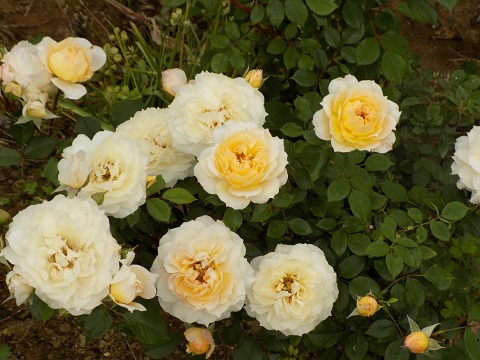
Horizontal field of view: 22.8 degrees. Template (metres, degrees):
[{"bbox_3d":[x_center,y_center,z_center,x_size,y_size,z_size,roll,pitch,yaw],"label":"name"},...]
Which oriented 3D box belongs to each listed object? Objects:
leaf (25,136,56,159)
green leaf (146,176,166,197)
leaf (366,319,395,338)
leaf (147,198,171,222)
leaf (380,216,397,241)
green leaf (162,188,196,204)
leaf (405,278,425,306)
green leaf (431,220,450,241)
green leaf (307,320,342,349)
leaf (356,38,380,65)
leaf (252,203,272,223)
[{"bbox_3d":[-0.228,-0.036,1.360,0.040,0.006,0.023,-27,70,-11],"label":"leaf"},{"bbox_3d":[-0.084,0.008,1.200,0.018,0.006,0.029,35,72,13],"label":"green leaf"},{"bbox_3d":[0.141,0.151,1.200,0.031,0.006,0.018,-17,69,-7],"label":"leaf"},{"bbox_3d":[-0.076,0.029,1.120,0.020,0.005,0.032,-38,72,-15],"label":"leaf"},{"bbox_3d":[0.144,0.047,1.160,0.015,0.005,0.027,-17,68,-7],"label":"leaf"},{"bbox_3d":[-0.064,0.019,1.280,0.038,0.008,0.023,0,50,0],"label":"green leaf"},{"bbox_3d":[0.174,0.112,1.190,0.019,0.005,0.031,-12,67,-5],"label":"leaf"},{"bbox_3d":[0.198,0.050,1.180,0.018,0.005,0.028,-38,72,-15],"label":"green leaf"},{"bbox_3d":[0.090,0.163,1.260,0.037,0.007,0.030,-2,70,-1],"label":"green leaf"},{"bbox_3d":[0.146,-0.146,1.350,0.024,0.008,0.042,36,71,15],"label":"leaf"},{"bbox_3d":[0.023,0.034,1.260,0.019,0.008,0.029,36,69,17],"label":"leaf"}]

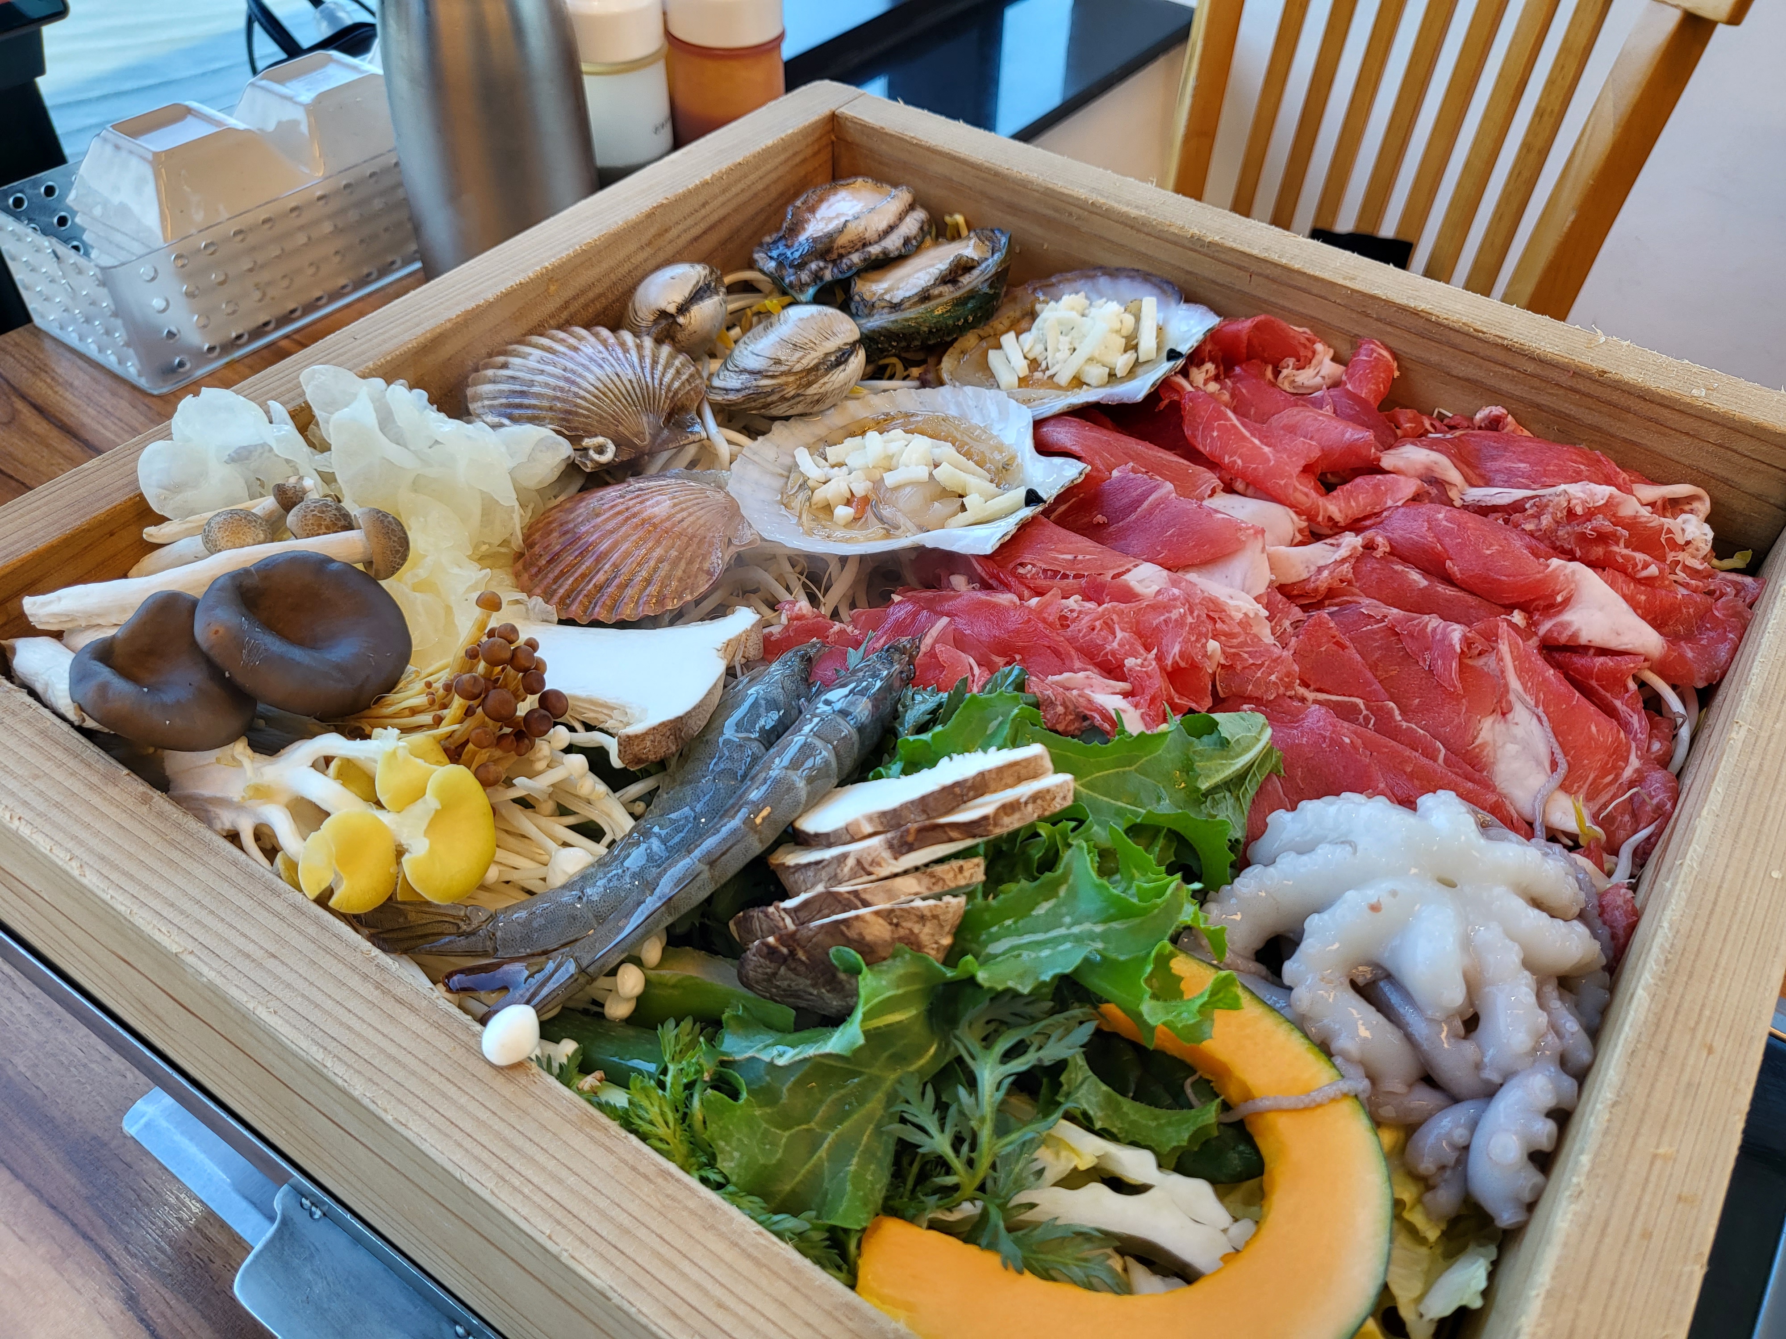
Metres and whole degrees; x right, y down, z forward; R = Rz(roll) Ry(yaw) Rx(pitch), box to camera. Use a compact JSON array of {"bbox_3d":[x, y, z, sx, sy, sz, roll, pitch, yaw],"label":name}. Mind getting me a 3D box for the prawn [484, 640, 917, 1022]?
[{"bbox_3d":[-0.041,0.035,0.322,0.034,0.026,0.146,31,51,25],"label":"prawn"}]

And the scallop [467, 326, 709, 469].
[{"bbox_3d":[-0.102,-0.091,0.454,0.080,0.030,0.078,-26,59,-22],"label":"scallop"}]

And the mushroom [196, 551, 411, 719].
[{"bbox_3d":[-0.152,-0.008,0.348,0.055,0.028,0.053,-20,70,-22],"label":"mushroom"}]

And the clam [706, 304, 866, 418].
[{"bbox_3d":[-0.039,-0.112,0.489,0.066,0.036,0.050,-27,53,-27],"label":"clam"}]

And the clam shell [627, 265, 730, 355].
[{"bbox_3d":[-0.081,-0.135,0.504,0.040,0.038,0.050,20,47,15],"label":"clam shell"}]

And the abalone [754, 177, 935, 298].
[{"bbox_3d":[-0.021,-0.176,0.551,0.080,0.034,0.058,-37,76,-15],"label":"abalone"}]

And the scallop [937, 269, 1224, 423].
[{"bbox_3d":[0.071,-0.118,0.495,0.098,0.030,0.096,27,56,22],"label":"scallop"}]

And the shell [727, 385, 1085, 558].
[{"bbox_3d":[0.004,-0.061,0.431,0.100,0.030,0.097,27,50,22],"label":"shell"}]

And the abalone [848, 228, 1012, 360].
[{"bbox_3d":[0.015,-0.146,0.526,0.056,0.036,0.083,34,61,27],"label":"abalone"}]

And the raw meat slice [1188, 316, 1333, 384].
[{"bbox_3d":[0.138,-0.118,0.498,0.052,0.026,0.045,27,50,22],"label":"raw meat slice"}]

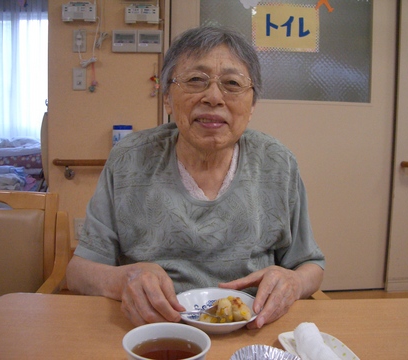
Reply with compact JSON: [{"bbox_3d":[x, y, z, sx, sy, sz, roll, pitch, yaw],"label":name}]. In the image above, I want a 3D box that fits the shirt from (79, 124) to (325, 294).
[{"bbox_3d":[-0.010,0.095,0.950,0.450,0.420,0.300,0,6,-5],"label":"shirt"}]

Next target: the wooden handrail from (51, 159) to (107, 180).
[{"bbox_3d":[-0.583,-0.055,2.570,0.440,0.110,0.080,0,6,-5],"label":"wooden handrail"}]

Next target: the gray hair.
[{"bbox_3d":[0.014,-0.203,0.885,0.182,0.160,0.190,0,6,-5],"label":"gray hair"}]

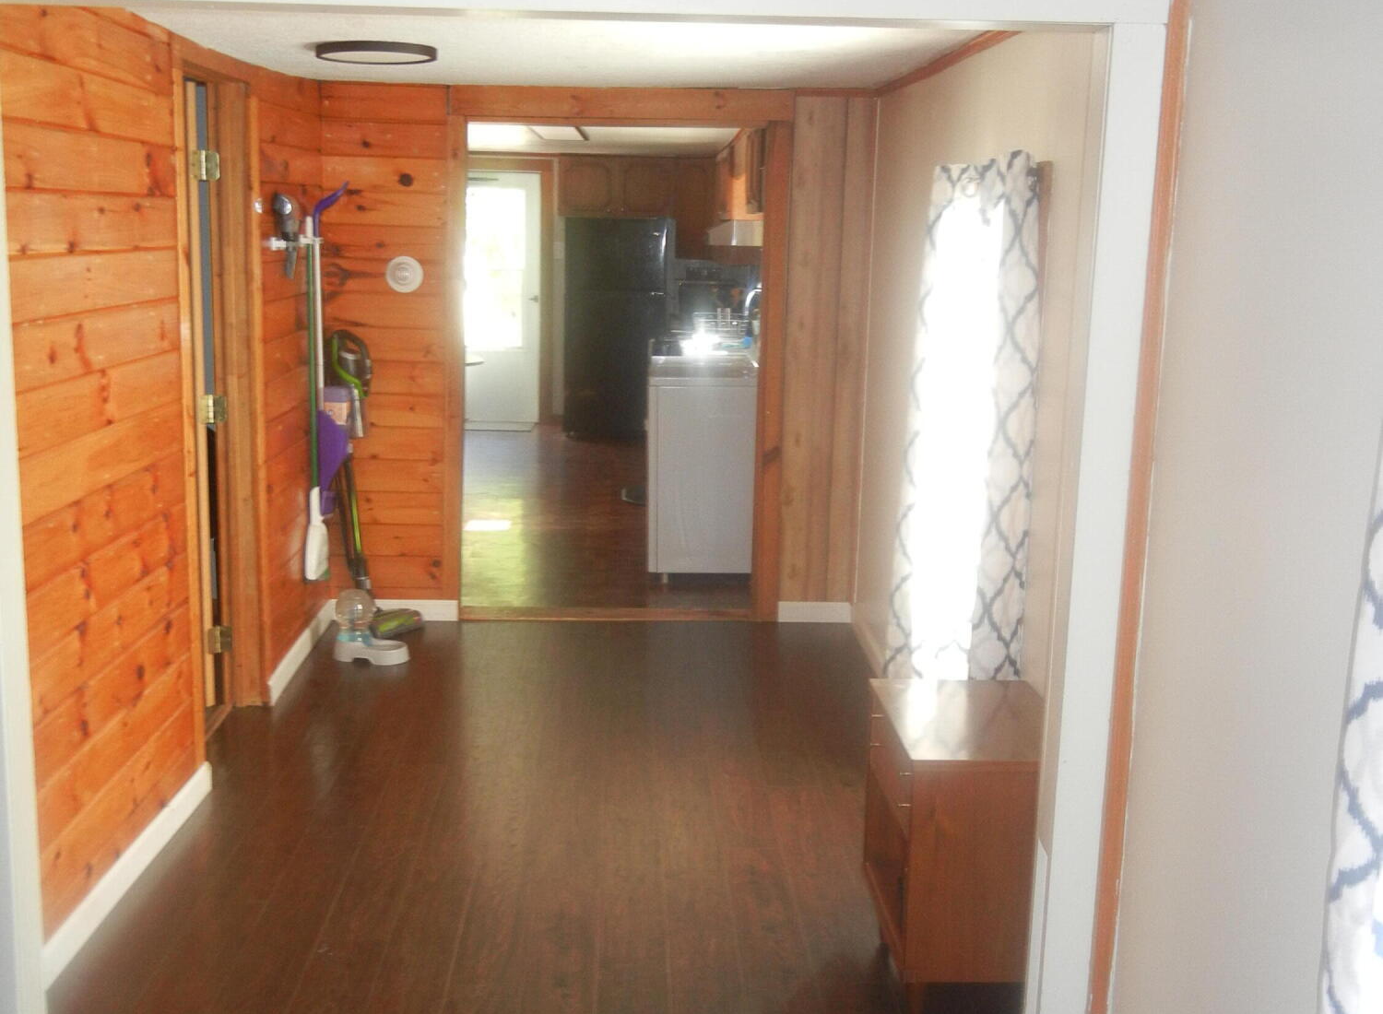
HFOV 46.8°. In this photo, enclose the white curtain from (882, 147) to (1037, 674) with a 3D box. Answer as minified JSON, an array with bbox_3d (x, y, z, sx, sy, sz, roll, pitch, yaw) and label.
[{"bbox_3d":[0.720,-0.072,4.440,0.087,1.714,1.406,1,10,-3],"label":"white curtain"}]

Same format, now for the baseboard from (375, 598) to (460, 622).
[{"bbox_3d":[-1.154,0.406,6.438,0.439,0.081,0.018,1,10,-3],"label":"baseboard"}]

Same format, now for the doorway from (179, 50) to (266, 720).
[{"bbox_3d":[-1.395,-0.262,4.674,0.126,1.991,0.774,1,10,-3],"label":"doorway"}]

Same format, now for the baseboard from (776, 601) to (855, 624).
[{"bbox_3d":[0.505,0.433,6.510,0.308,0.085,0.018,1,10,-3],"label":"baseboard"}]

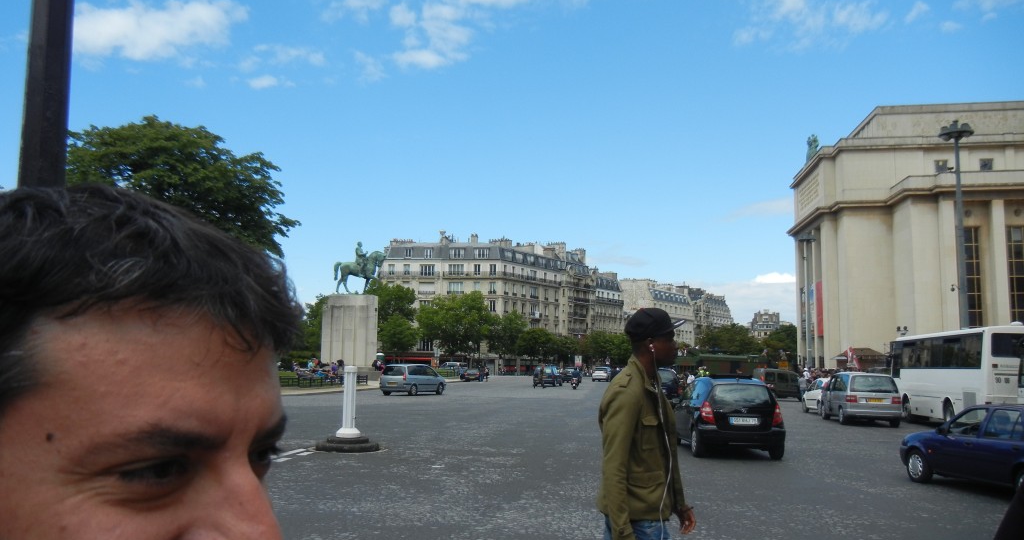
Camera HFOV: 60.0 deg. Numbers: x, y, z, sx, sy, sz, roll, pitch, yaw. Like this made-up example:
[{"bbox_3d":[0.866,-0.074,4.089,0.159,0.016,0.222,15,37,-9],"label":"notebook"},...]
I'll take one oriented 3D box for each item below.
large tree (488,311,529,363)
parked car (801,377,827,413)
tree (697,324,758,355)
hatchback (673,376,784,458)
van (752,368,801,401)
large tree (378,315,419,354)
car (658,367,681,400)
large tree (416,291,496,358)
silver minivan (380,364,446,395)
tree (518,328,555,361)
[{"bbox_3d":[-0.566,11.272,136.472,6.175,10.096,6.400,0,-6,0],"label":"large tree"},{"bbox_3d":[13.216,5.272,36.896,1.660,1.440,3.850,0,-6,4],"label":"parked car"},{"bbox_3d":[44.895,16.462,184.464,12.924,10.259,11.500,0,-6,0],"label":"tree"},{"bbox_3d":[4.548,3.079,18.994,1.770,1.590,3.840,1,-6,3],"label":"hatchback"},{"bbox_3d":[15.878,6.797,52.095,4.000,1.820,1.680,4,-7,-28],"label":"van"},{"bbox_3d":[-17.053,11.157,131.523,6.395,9.127,6.600,0,-6,0],"label":"large tree"},{"bbox_3d":[6.155,5.156,37.672,1.780,1.620,4.350,0,-6,4],"label":"car"},{"bbox_3d":[-8.286,9.374,131.335,11.899,12.721,11.000,0,-6,0],"label":"large tree"},{"bbox_3d":[-5.473,6.239,50.302,1.850,1.740,4.600,-3,-7,26],"label":"silver minivan"},{"bbox_3d":[3.793,12.947,137.416,6.500,7.600,6.500,1,-6,0],"label":"tree"}]

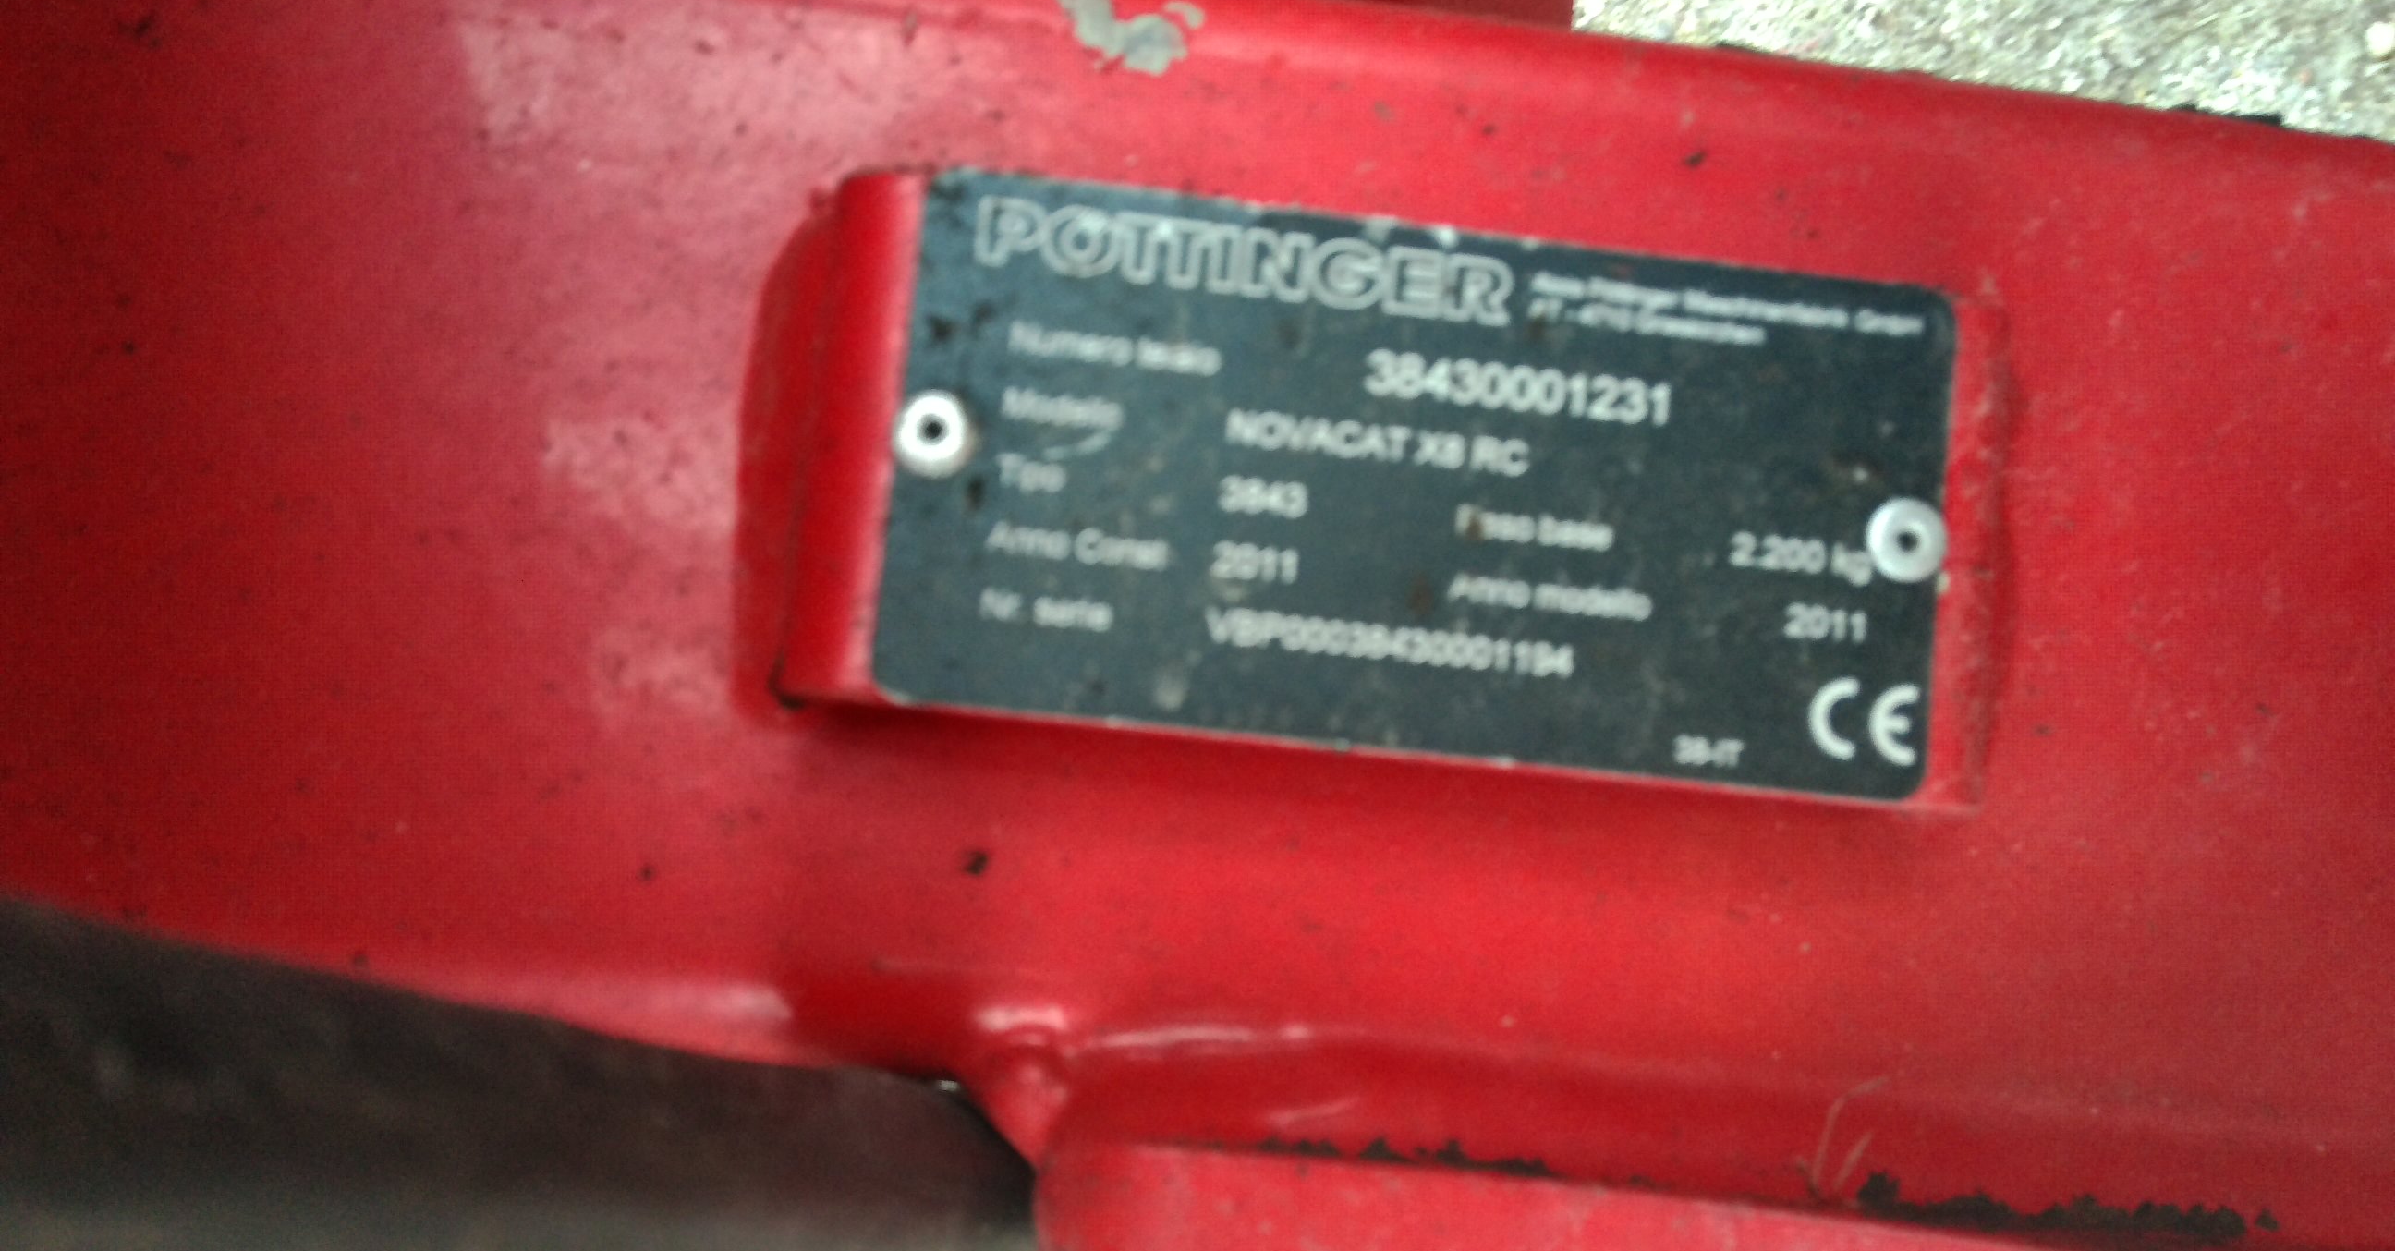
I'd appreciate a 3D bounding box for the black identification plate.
[{"bbox_3d":[0.023,-0.013,0.173,0.102,0.002,0.051,6,85,-4],"label":"black identification plate"}]

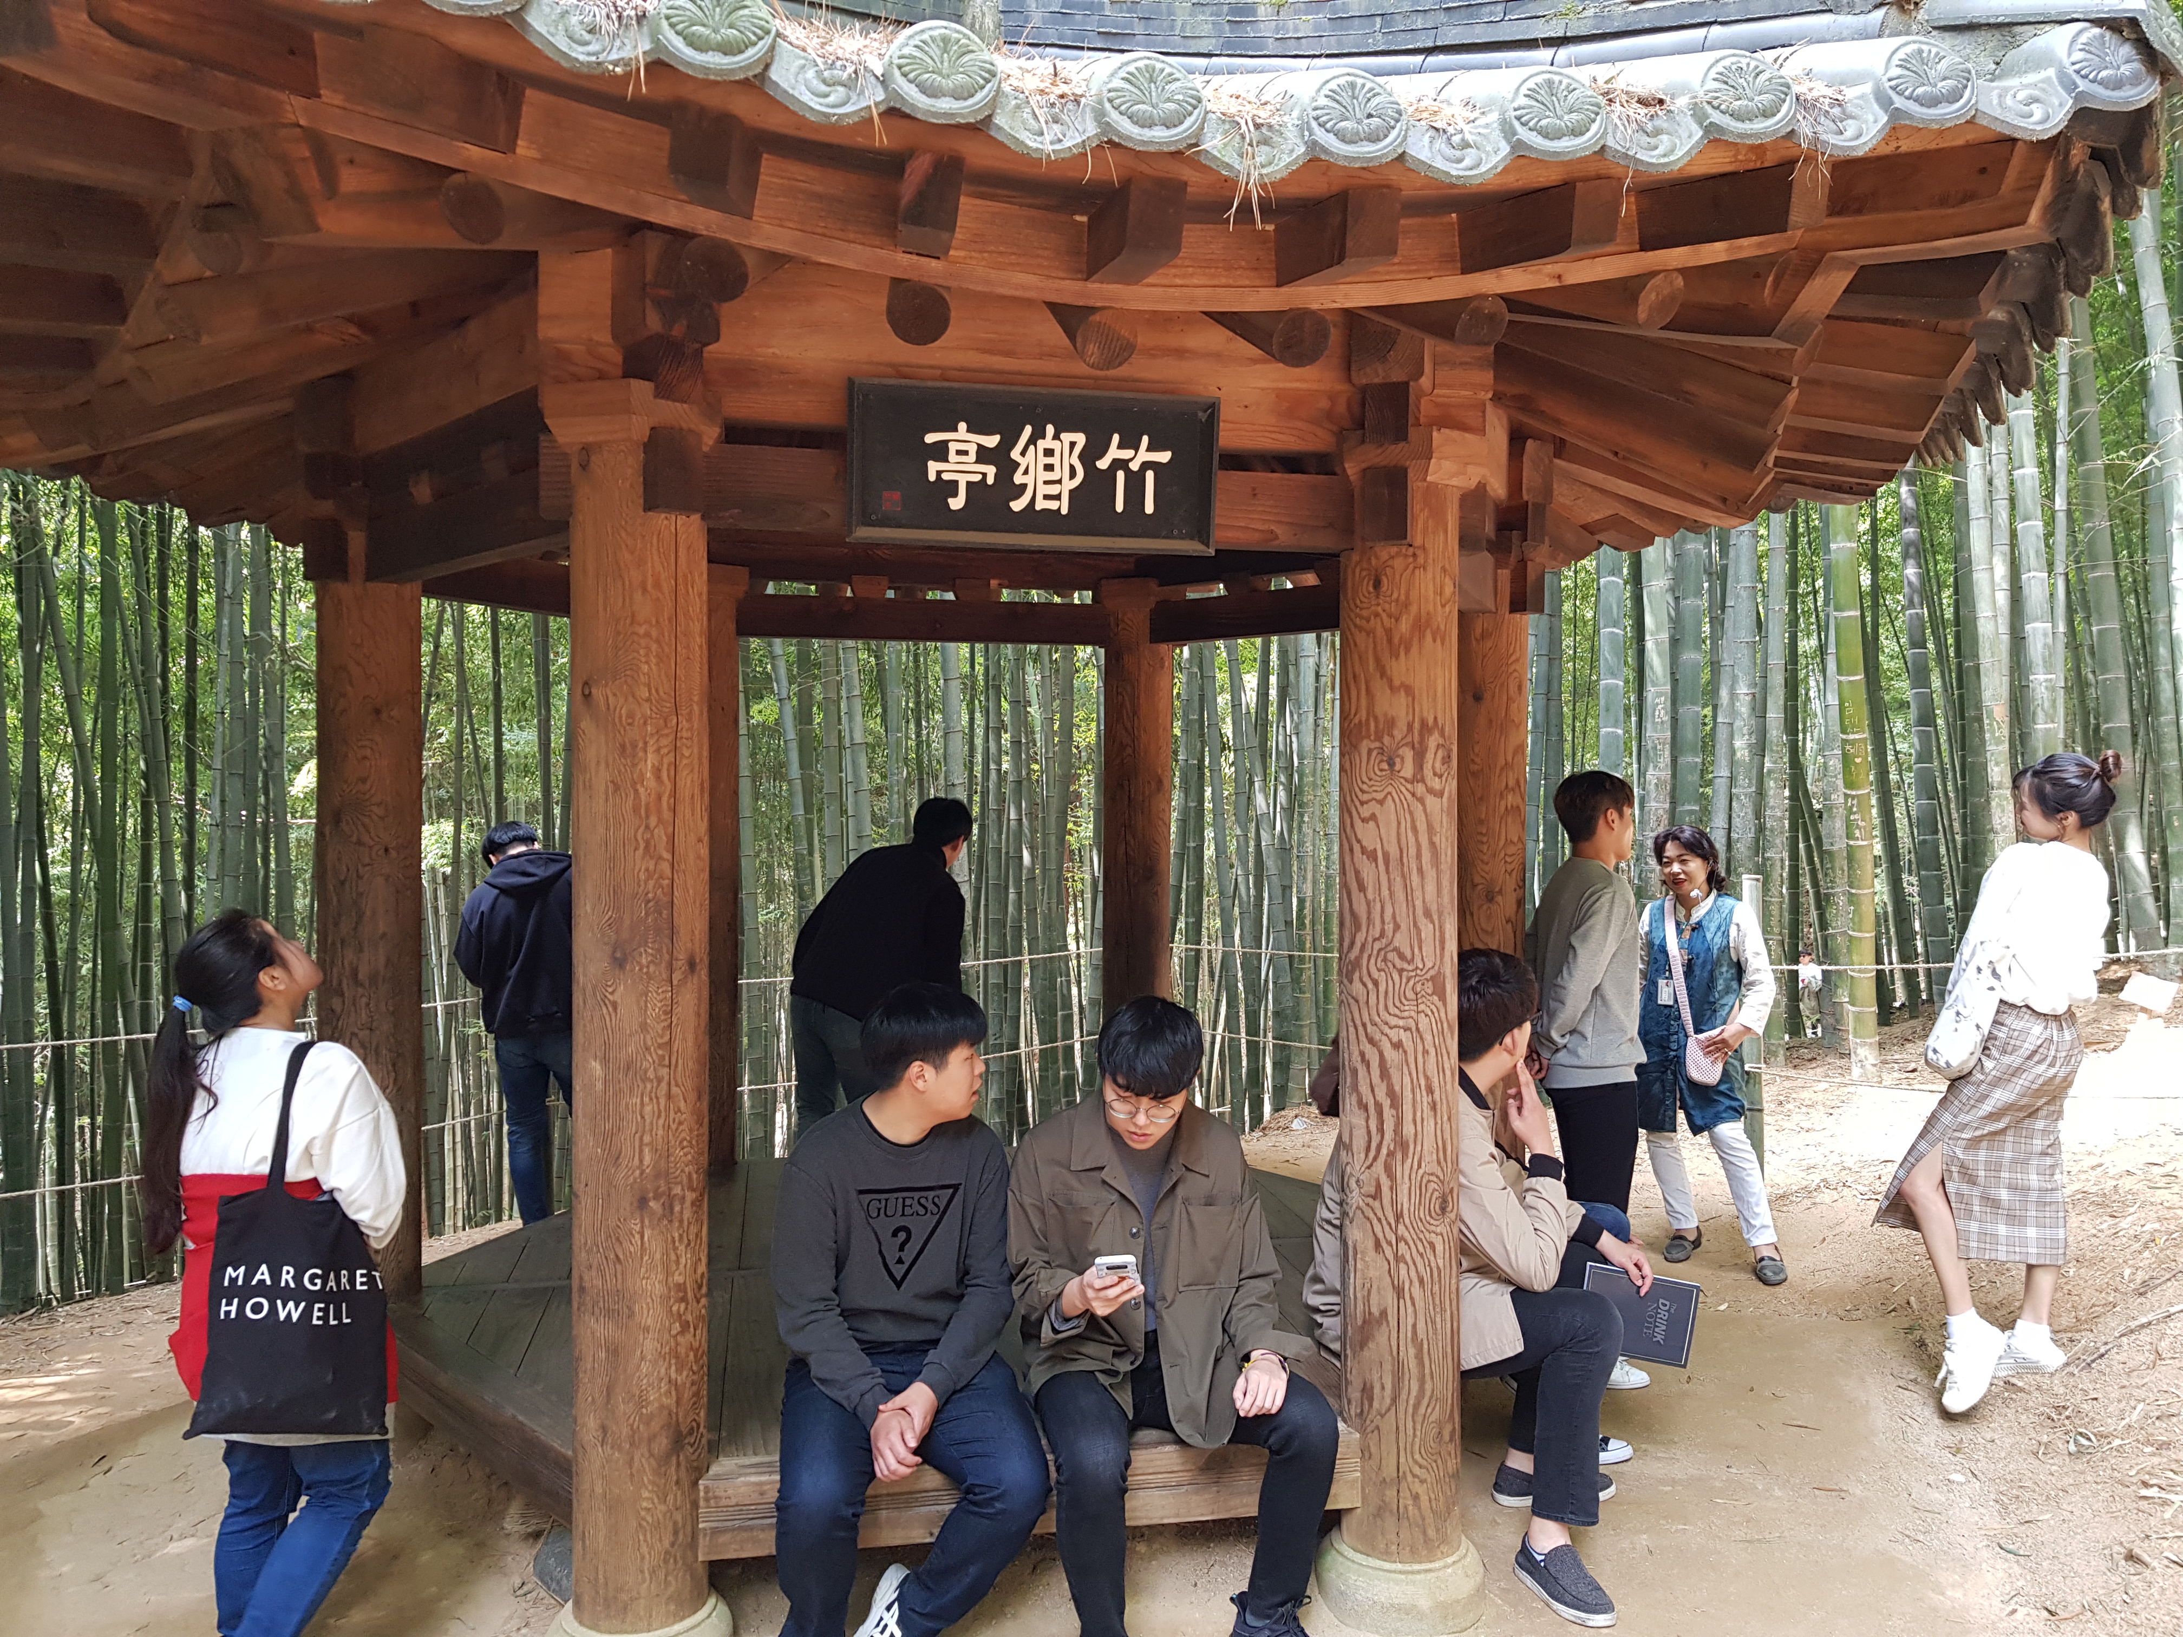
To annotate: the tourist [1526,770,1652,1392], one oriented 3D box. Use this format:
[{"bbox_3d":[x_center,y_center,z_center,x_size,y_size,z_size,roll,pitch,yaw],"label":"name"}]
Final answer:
[{"bbox_3d":[1.354,0.718,4.480,0.290,1.670,0.430,-1,2,-39],"label":"tourist"}]

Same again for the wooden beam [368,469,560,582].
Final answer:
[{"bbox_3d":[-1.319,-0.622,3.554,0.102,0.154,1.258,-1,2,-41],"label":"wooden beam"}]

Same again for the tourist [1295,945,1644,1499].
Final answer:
[{"bbox_3d":[0.852,0.893,3.603,0.641,1.212,0.594,0,1,19],"label":"tourist"}]

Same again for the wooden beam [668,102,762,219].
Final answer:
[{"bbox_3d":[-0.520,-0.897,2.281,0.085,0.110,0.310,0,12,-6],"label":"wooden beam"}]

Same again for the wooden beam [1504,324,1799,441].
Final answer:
[{"bbox_3d":[1.086,-0.896,3.304,0.618,0.100,0.100,25,14,29],"label":"wooden beam"}]

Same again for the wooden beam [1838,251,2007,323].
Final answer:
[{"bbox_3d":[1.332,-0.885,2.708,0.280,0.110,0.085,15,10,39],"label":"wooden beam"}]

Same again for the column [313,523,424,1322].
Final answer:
[{"bbox_3d":[-1.710,0.326,3.928,0.223,1.918,0.223,0,2,-11],"label":"column"}]

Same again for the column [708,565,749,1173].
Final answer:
[{"bbox_3d":[-1.303,0.172,5.511,0.256,2.022,0.256,0,1,-13],"label":"column"}]

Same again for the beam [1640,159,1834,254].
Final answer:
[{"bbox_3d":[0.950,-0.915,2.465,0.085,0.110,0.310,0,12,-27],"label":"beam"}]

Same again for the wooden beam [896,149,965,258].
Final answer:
[{"bbox_3d":[-0.223,-0.834,2.239,0.075,0.100,0.326,0,13,-9],"label":"wooden beam"}]

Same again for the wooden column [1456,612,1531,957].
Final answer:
[{"bbox_3d":[1.061,0.357,4.451,0.223,1.861,0.223,0,2,-11],"label":"wooden column"}]

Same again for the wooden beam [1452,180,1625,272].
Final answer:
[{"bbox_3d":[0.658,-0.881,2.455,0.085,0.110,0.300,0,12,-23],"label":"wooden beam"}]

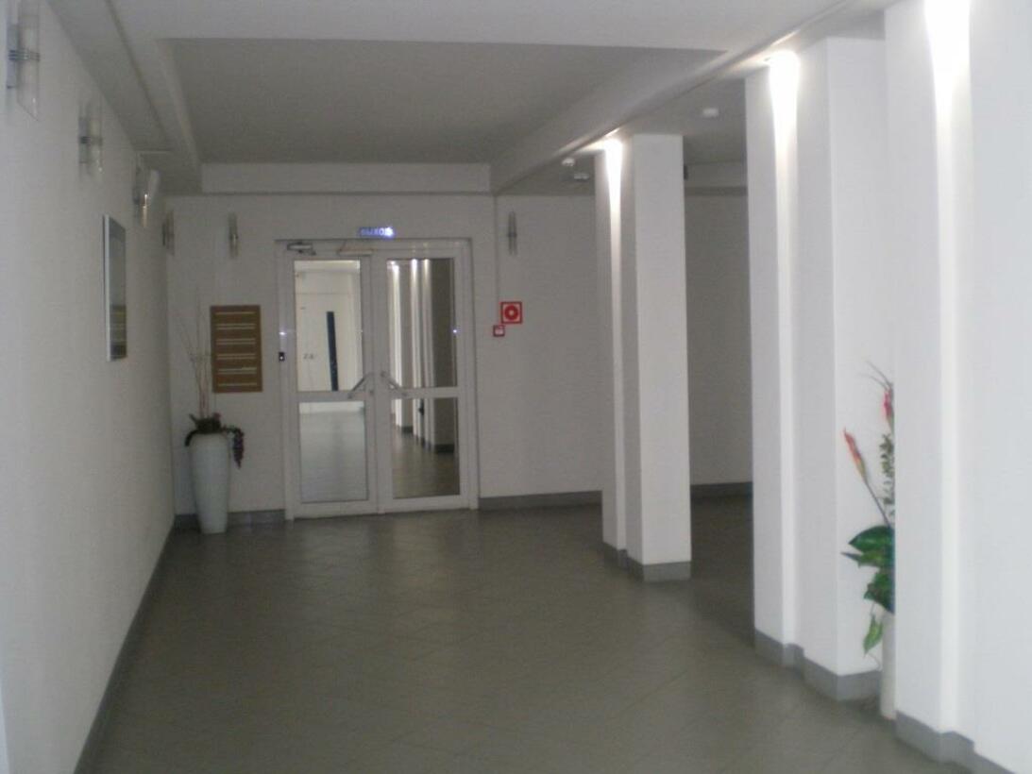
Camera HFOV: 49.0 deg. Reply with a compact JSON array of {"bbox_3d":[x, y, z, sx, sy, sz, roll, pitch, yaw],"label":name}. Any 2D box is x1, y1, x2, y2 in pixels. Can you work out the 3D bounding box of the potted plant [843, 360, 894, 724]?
[{"bbox_3d":[1.536,0.611,4.560,0.403,1.406,0.379,-2,3,-13],"label":"potted plant"}]

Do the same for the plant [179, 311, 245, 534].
[{"bbox_3d":[-2.475,0.288,9.242,0.458,1.809,0.411,-2,3,-13],"label":"plant"}]

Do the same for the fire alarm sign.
[{"bbox_3d":[-0.028,-0.648,9.978,0.183,0.190,0.015,-2,3,-13],"label":"fire alarm sign"}]

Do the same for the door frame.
[{"bbox_3d":[-1.172,-0.068,9.758,1.669,2.397,0.120,-2,3,-13],"label":"door frame"}]

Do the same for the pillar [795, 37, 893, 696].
[{"bbox_3d":[1.425,-0.074,4.880,0.316,2.749,0.343,-2,3,-13],"label":"pillar"}]

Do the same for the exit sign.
[{"bbox_3d":[-1.197,-1.332,9.704,0.316,0.109,0.030,-2,3,-13],"label":"exit sign"}]

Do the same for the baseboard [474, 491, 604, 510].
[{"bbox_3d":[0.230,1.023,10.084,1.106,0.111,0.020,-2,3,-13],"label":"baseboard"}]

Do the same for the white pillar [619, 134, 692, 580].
[{"bbox_3d":[0.871,-0.174,7.172,0.318,2.752,0.348,-2,3,-13],"label":"white pillar"}]

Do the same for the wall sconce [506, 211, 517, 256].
[{"bbox_3d":[-0.033,-1.347,9.876,0.095,0.381,0.105,-2,3,-13],"label":"wall sconce"}]

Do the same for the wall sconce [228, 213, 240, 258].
[{"bbox_3d":[-2.362,-1.264,9.473,0.103,0.360,0.105,-2,3,-13],"label":"wall sconce"}]

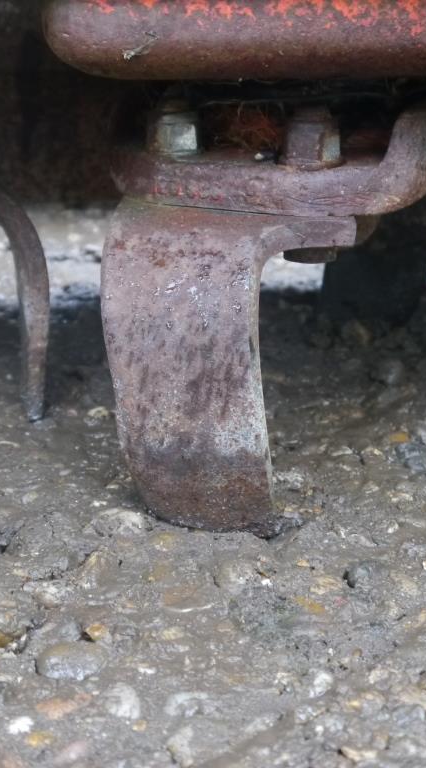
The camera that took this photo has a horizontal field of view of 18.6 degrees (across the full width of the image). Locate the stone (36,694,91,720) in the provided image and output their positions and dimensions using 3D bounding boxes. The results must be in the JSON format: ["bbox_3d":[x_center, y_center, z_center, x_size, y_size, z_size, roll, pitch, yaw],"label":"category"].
[{"bbox_3d":[-0.049,0.107,0.429,0.018,0.006,0.011,-4,17,-14],"label":"stone"}]

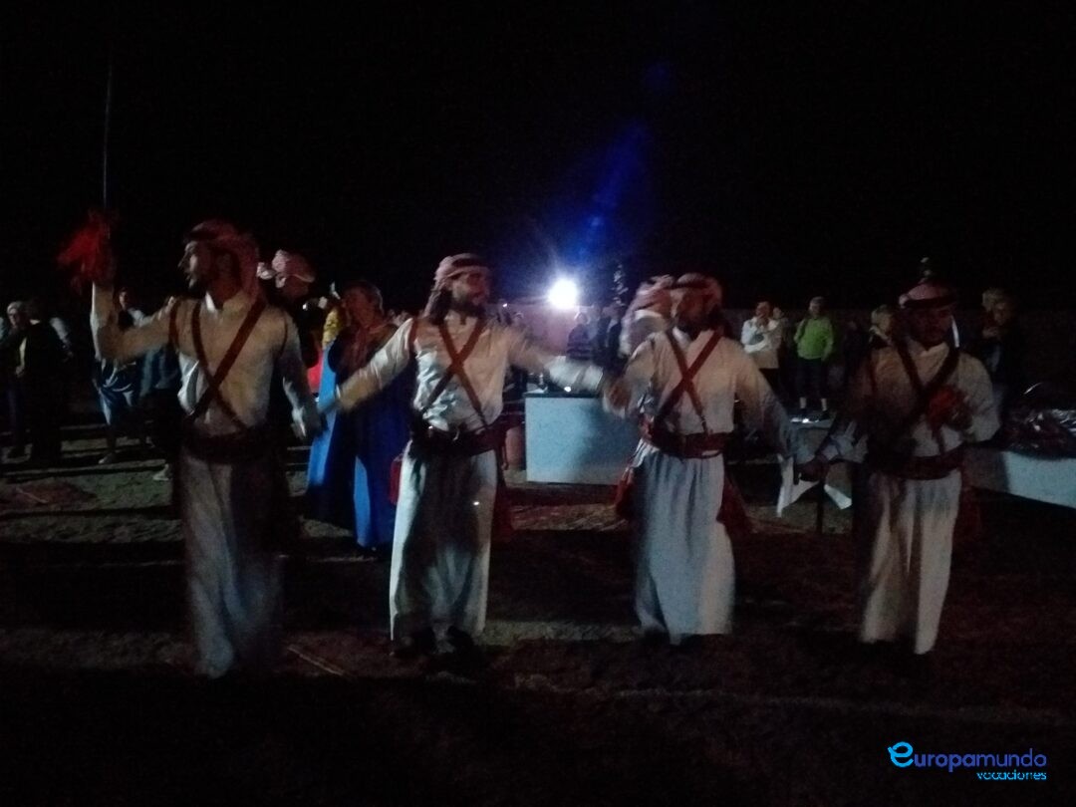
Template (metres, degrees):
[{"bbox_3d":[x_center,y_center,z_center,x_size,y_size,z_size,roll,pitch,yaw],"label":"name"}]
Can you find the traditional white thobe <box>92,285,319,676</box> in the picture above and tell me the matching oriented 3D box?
[{"bbox_3d":[-1.286,0.320,3.130,0.880,1.539,0.450,1,6,7],"label":"traditional white thobe"}]

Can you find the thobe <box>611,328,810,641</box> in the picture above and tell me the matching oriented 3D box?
[{"bbox_3d":[0.755,0.367,3.550,0.875,1.399,0.420,1,6,7],"label":"thobe"}]

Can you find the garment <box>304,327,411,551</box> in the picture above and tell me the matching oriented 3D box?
[{"bbox_3d":[-1.066,0.230,4.900,0.678,1.332,0.450,-1,6,-6],"label":"garment"}]

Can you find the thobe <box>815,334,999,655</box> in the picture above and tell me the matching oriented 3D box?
[{"bbox_3d":[1.588,0.415,3.470,0.739,1.379,0.420,1,7,12],"label":"thobe"}]

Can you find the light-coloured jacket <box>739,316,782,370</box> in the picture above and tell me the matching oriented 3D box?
[{"bbox_3d":[2.948,-0.810,10.700,0.554,0.711,0.360,1,6,11],"label":"light-coloured jacket"}]

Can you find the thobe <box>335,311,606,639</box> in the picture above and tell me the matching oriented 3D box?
[{"bbox_3d":[-0.281,0.314,3.380,1.133,1.390,0.450,0,6,-3],"label":"thobe"}]

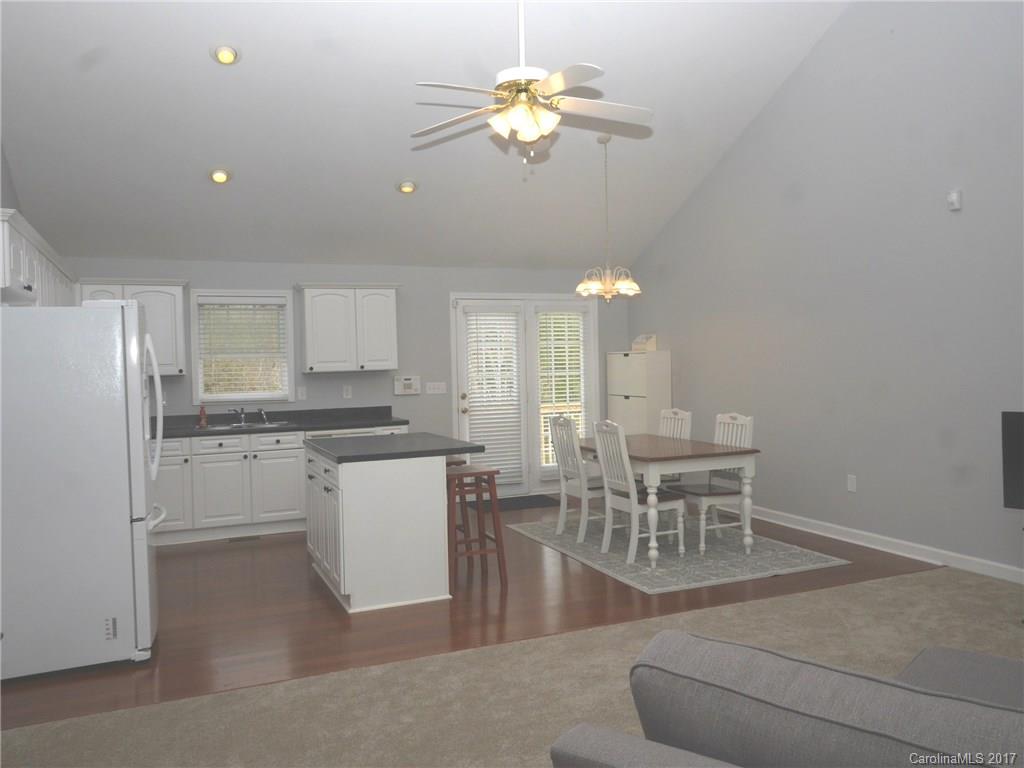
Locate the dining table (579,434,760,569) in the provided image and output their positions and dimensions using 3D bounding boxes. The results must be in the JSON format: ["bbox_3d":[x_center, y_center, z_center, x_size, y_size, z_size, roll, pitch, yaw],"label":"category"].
[{"bbox_3d":[1.065,0.855,6.411,0.930,0.755,1.490,-2,2,-23],"label":"dining table"}]

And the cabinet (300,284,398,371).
[{"bbox_3d":[-1.523,-0.520,7.688,0.883,0.792,0.335,-2,2,-23],"label":"cabinet"}]

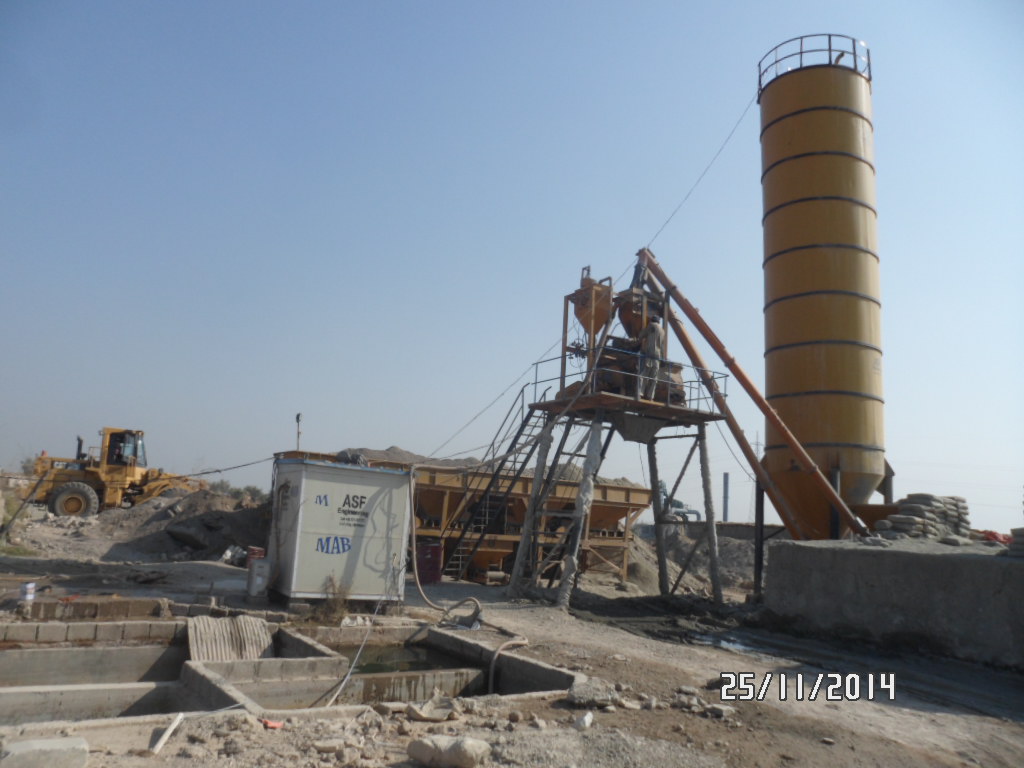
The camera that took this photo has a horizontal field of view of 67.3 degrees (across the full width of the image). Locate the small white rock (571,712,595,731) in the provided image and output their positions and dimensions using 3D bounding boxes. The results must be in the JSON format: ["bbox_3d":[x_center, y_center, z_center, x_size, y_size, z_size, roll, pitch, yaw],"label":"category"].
[{"bbox_3d":[0.550,2.556,5.870,0.140,0.125,0.120,3,-10,0],"label":"small white rock"}]

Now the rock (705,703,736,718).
[{"bbox_3d":[1.738,2.726,6.433,0.250,0.095,0.180,3,-10,0],"label":"rock"}]

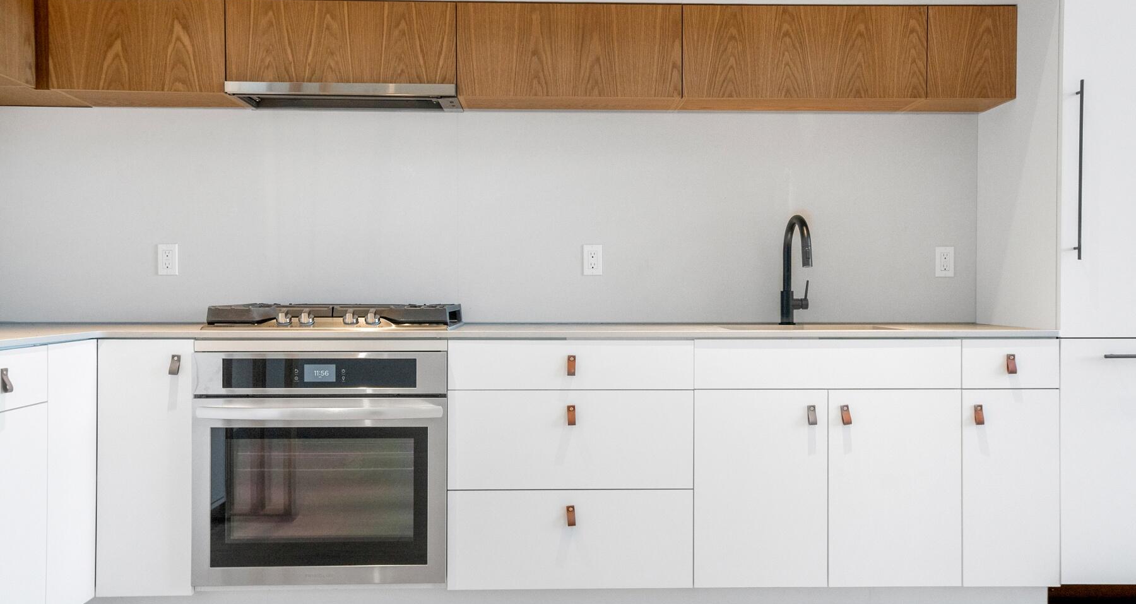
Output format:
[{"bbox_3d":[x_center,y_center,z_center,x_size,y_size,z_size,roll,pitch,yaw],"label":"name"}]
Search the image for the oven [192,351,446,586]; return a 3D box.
[{"bbox_3d":[-0.754,0.497,3.058,0.754,0.703,0.620,0,1,-2],"label":"oven"}]

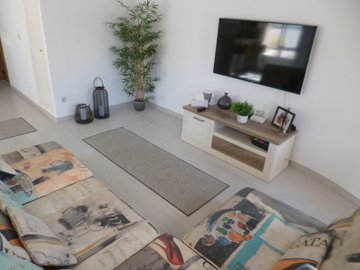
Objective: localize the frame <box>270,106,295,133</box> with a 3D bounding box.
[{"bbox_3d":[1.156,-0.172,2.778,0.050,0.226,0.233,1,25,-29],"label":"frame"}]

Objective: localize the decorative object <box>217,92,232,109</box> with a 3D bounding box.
[{"bbox_3d":[0.588,-0.451,3.271,0.188,0.208,0.188,2,27,-1],"label":"decorative object"}]

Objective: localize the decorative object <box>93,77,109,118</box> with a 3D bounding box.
[{"bbox_3d":[-1.272,-0.597,3.950,0.232,0.650,0.232,-22,36,-40],"label":"decorative object"}]

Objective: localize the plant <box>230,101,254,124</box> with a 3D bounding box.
[{"bbox_3d":[0.723,-0.270,2.906,0.235,0.230,0.235,2,27,-1],"label":"plant"}]

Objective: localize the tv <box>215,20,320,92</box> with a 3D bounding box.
[{"bbox_3d":[0.881,-0.926,2.832,0.060,0.656,1.147,-22,36,-40],"label":"tv"}]

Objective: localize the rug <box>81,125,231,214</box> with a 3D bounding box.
[{"bbox_3d":[-0.401,0.293,3.003,1.935,0.010,0.639,26,35,37],"label":"rug"}]

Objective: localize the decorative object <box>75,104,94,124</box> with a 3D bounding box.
[{"bbox_3d":[-1.493,-0.346,3.862,0.274,0.264,0.274,-22,36,-40],"label":"decorative object"}]

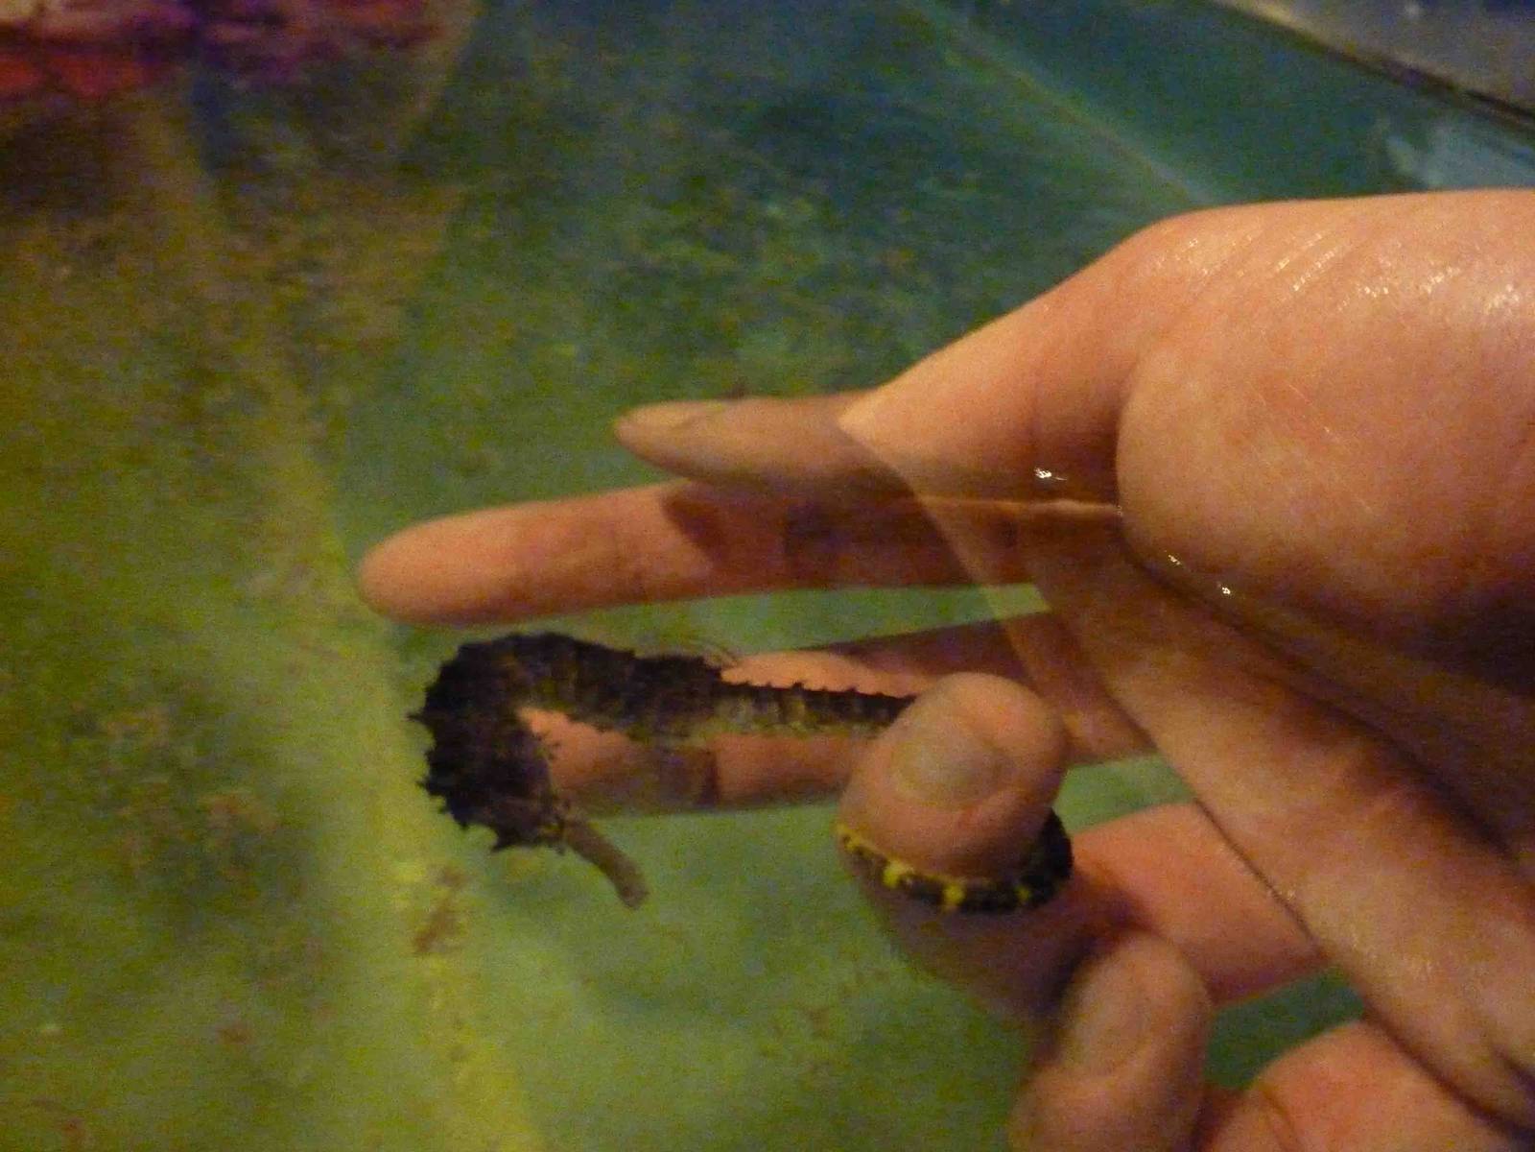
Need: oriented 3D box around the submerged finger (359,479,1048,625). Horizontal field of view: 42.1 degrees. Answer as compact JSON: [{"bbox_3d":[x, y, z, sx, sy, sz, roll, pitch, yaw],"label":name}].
[{"bbox_3d":[-0.007,-0.003,0.240,0.083,0.015,0.016,-5,42,3],"label":"submerged finger"}]

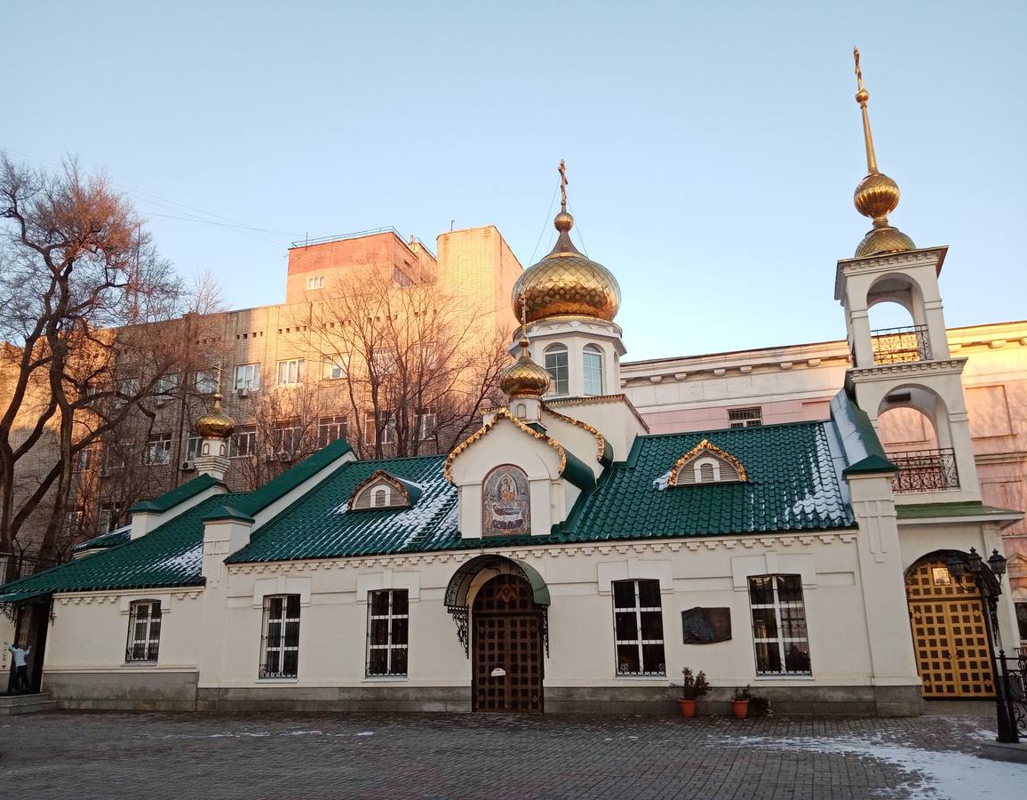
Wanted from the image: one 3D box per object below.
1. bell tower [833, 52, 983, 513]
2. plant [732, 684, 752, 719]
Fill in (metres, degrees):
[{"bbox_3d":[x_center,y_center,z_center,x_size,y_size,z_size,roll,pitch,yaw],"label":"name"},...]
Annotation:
[{"bbox_3d":[9.094,-3.368,19.664,2.459,12.093,2.459,-6,-15,17],"label":"bell tower"},{"bbox_3d":[4.381,5.762,15.312,0.398,0.582,0.380,-6,-16,17],"label":"plant"}]

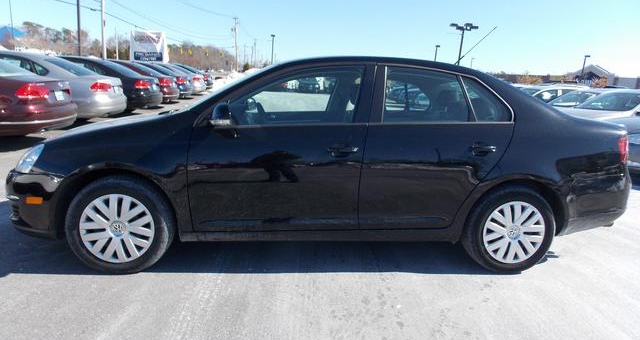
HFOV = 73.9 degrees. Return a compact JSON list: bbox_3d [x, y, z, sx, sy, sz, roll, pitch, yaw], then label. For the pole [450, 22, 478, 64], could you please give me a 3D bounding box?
[{"bbox_3d":[12.574,-9.770,38.401,1.900,6.600,1.900,-1,13,-21],"label":"pole"}]

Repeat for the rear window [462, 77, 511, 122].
[{"bbox_3d":[1.110,-0.470,2.835,0.340,0.310,0.110,2,13,-8],"label":"rear window"}]

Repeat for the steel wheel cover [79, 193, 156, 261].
[{"bbox_3d":[-1.243,0.357,2.634,0.440,0.440,0.070,1,12,-6],"label":"steel wheel cover"}]

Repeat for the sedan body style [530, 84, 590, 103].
[{"bbox_3d":[7.807,-2.280,15.448,4.650,1.470,1.800,1,13,-14],"label":"sedan body style"}]

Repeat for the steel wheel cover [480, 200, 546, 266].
[{"bbox_3d":[1.320,0.421,2.906,0.440,0.440,0.070,1,12,-6],"label":"steel wheel cover"}]

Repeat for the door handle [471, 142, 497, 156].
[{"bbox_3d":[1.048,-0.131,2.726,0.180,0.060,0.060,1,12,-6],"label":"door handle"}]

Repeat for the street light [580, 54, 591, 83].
[{"bbox_3d":[37.248,-12.675,60.749,0.800,7.000,0.400,5,12,6],"label":"street light"}]

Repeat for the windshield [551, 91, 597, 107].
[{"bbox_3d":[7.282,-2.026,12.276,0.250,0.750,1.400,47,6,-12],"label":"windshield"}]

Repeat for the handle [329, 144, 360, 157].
[{"bbox_3d":[0.144,-0.122,2.602,0.185,0.055,0.055,2,13,-8],"label":"handle"}]

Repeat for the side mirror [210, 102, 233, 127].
[{"bbox_3d":[-0.559,-0.315,2.413,0.115,0.140,0.180,2,13,-8],"label":"side mirror"}]

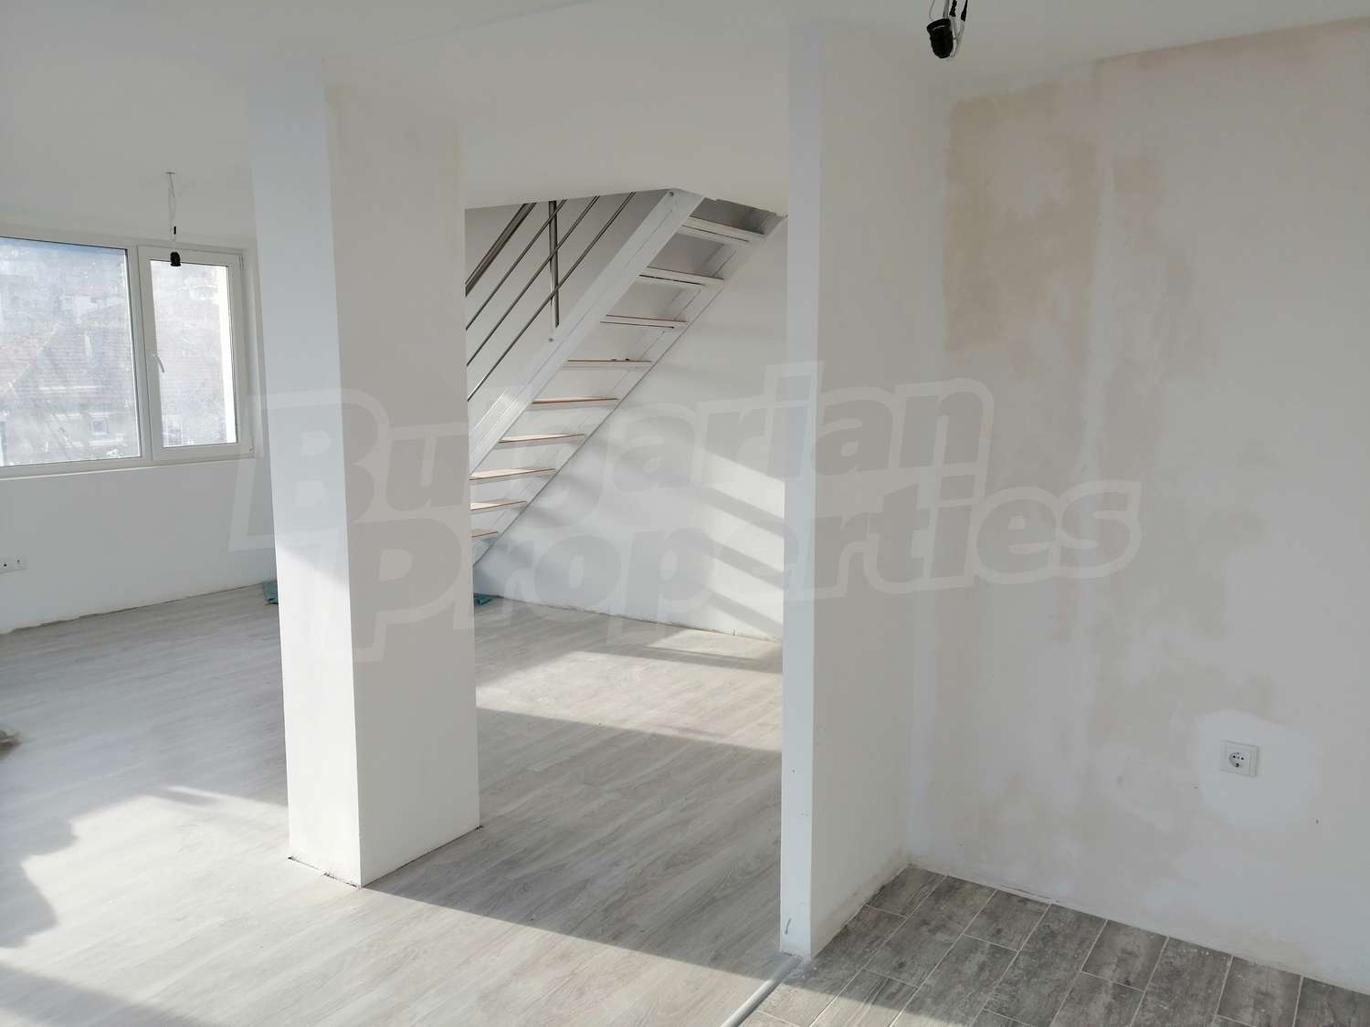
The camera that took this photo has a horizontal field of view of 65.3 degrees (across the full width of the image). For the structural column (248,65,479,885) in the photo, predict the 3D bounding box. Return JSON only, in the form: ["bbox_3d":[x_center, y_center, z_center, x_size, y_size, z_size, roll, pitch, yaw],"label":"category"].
[{"bbox_3d":[-0.981,-0.087,3.361,0.341,2.361,0.500,5,9,34],"label":"structural column"}]

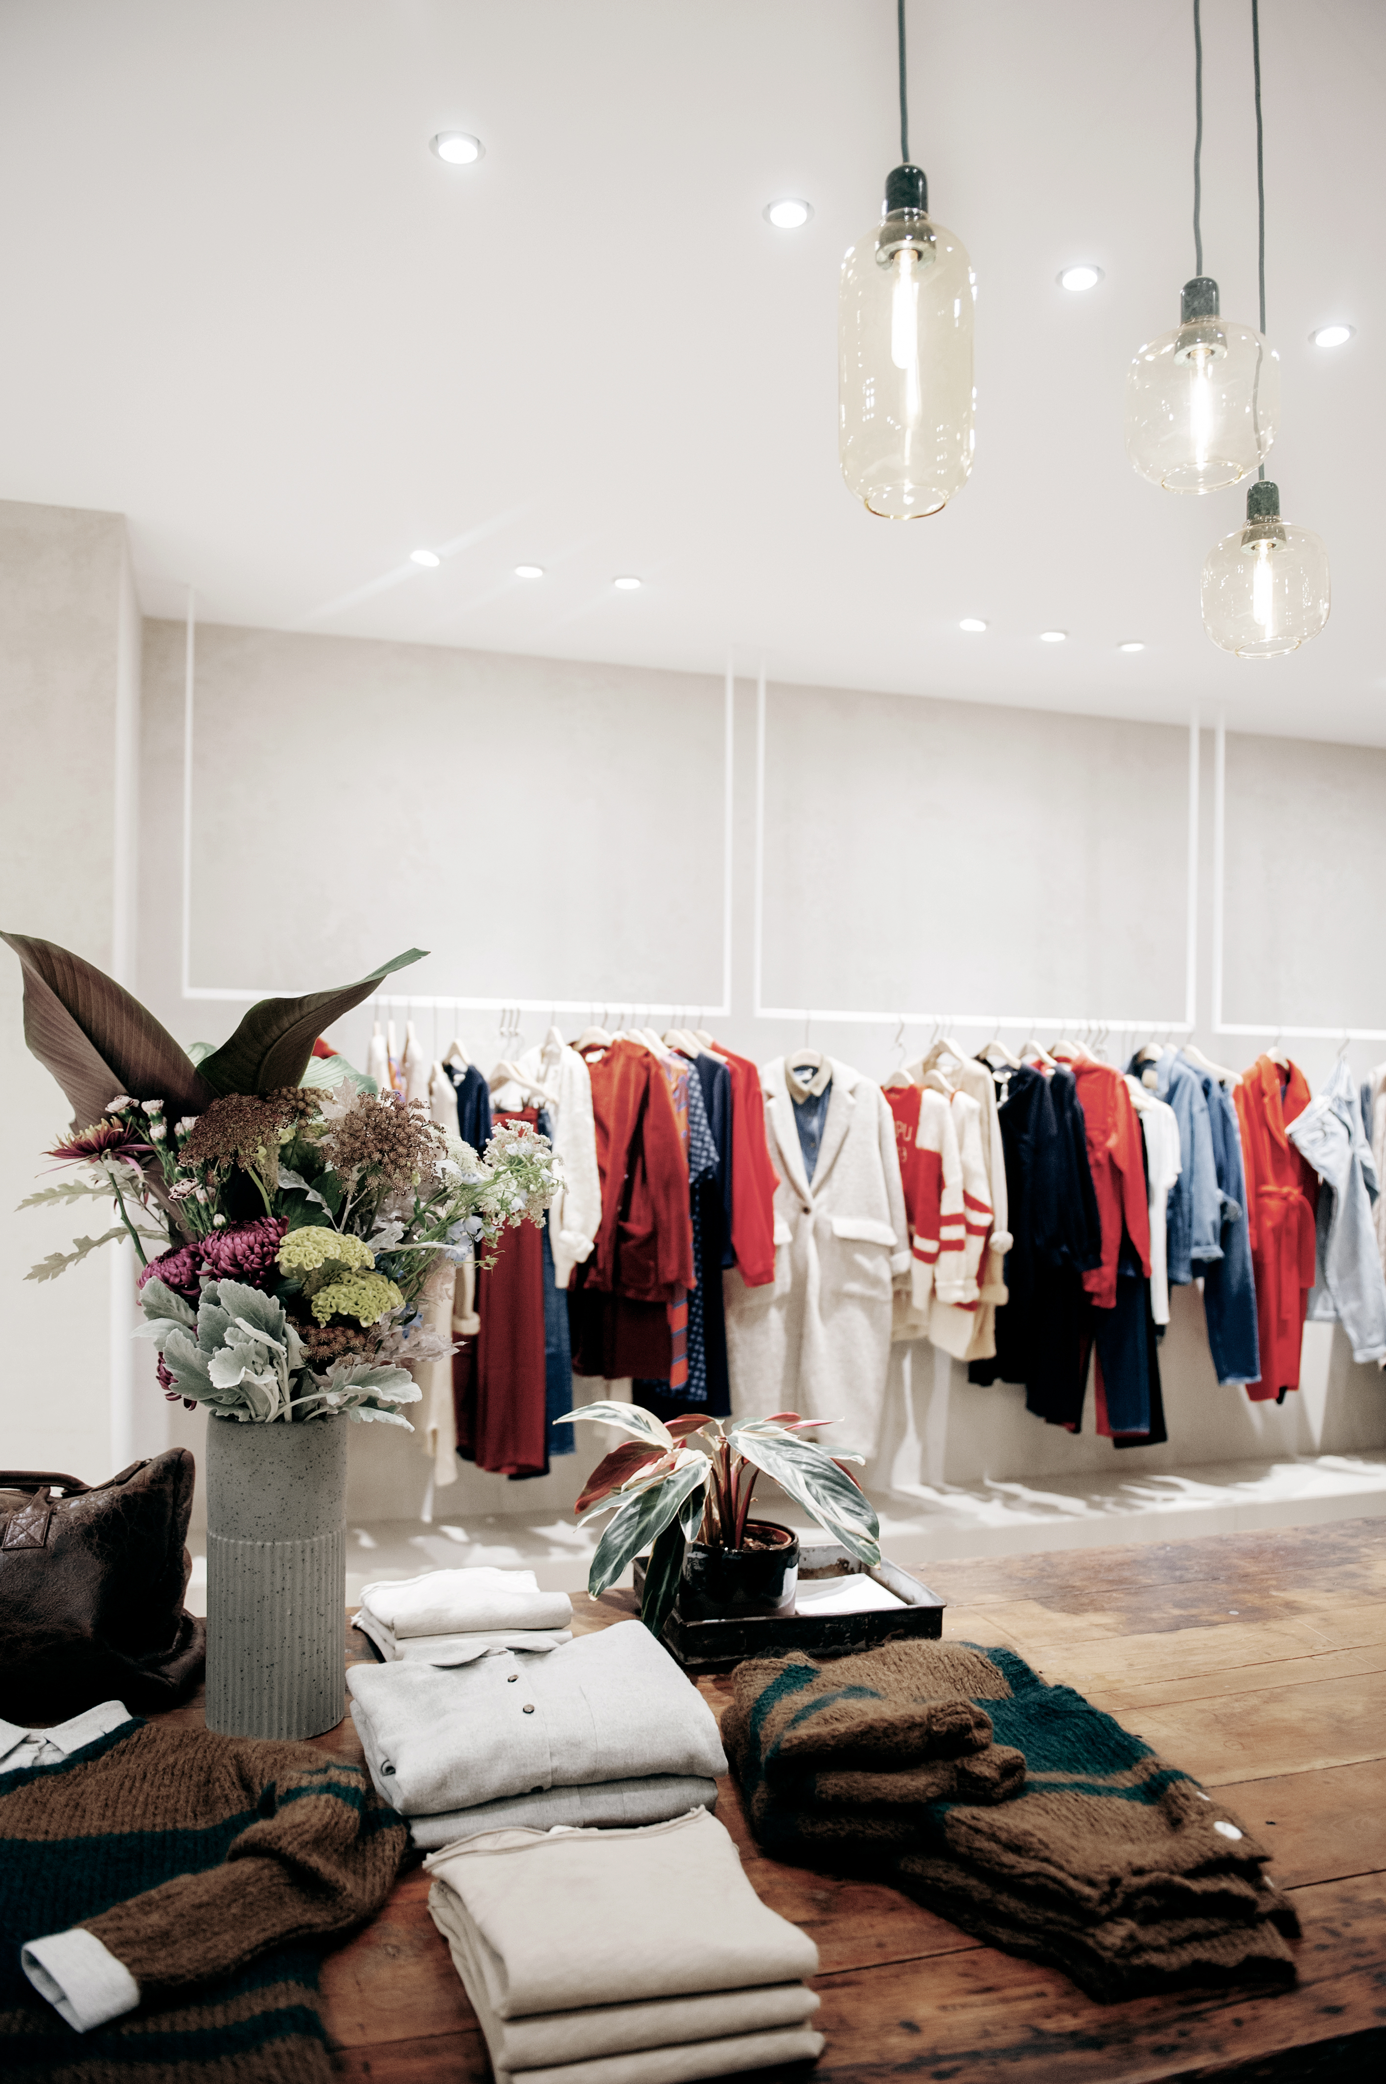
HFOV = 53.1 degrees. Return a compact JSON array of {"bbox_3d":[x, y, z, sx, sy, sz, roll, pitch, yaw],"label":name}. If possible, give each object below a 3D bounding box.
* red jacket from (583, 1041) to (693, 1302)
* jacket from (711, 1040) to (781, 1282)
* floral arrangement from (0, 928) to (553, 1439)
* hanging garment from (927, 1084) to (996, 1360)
[{"bbox_3d":[-0.154,0.340,3.821,0.170,0.698,0.430,2,-1,-31],"label":"red jacket"},{"bbox_3d":[0.080,0.341,3.873,0.180,0.650,0.450,2,-2,-36],"label":"jacket"},{"bbox_3d":[-0.404,0.136,1.360,0.500,0.460,0.400,2,-1,-16],"label":"floral arrangement"},{"bbox_3d":[0.788,0.511,4.109,0.130,0.791,0.420,1,-1,-17],"label":"hanging garment"}]

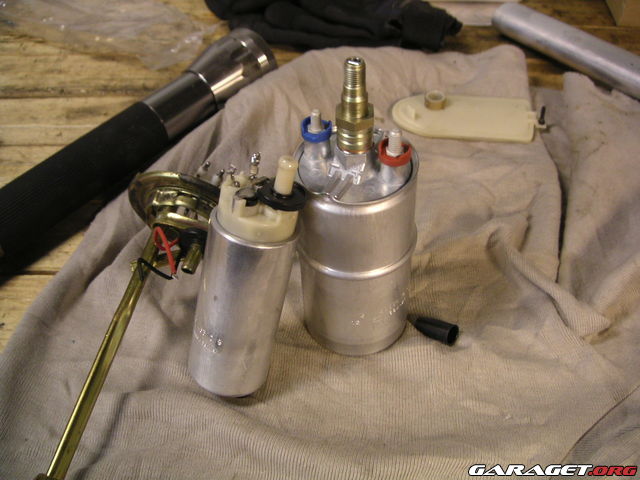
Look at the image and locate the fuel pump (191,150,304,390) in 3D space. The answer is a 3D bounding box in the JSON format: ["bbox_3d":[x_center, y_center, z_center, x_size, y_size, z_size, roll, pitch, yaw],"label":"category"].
[{"bbox_3d":[-0.036,0.017,0.347,0.044,0.128,0.044,14,27,0],"label":"fuel pump"}]

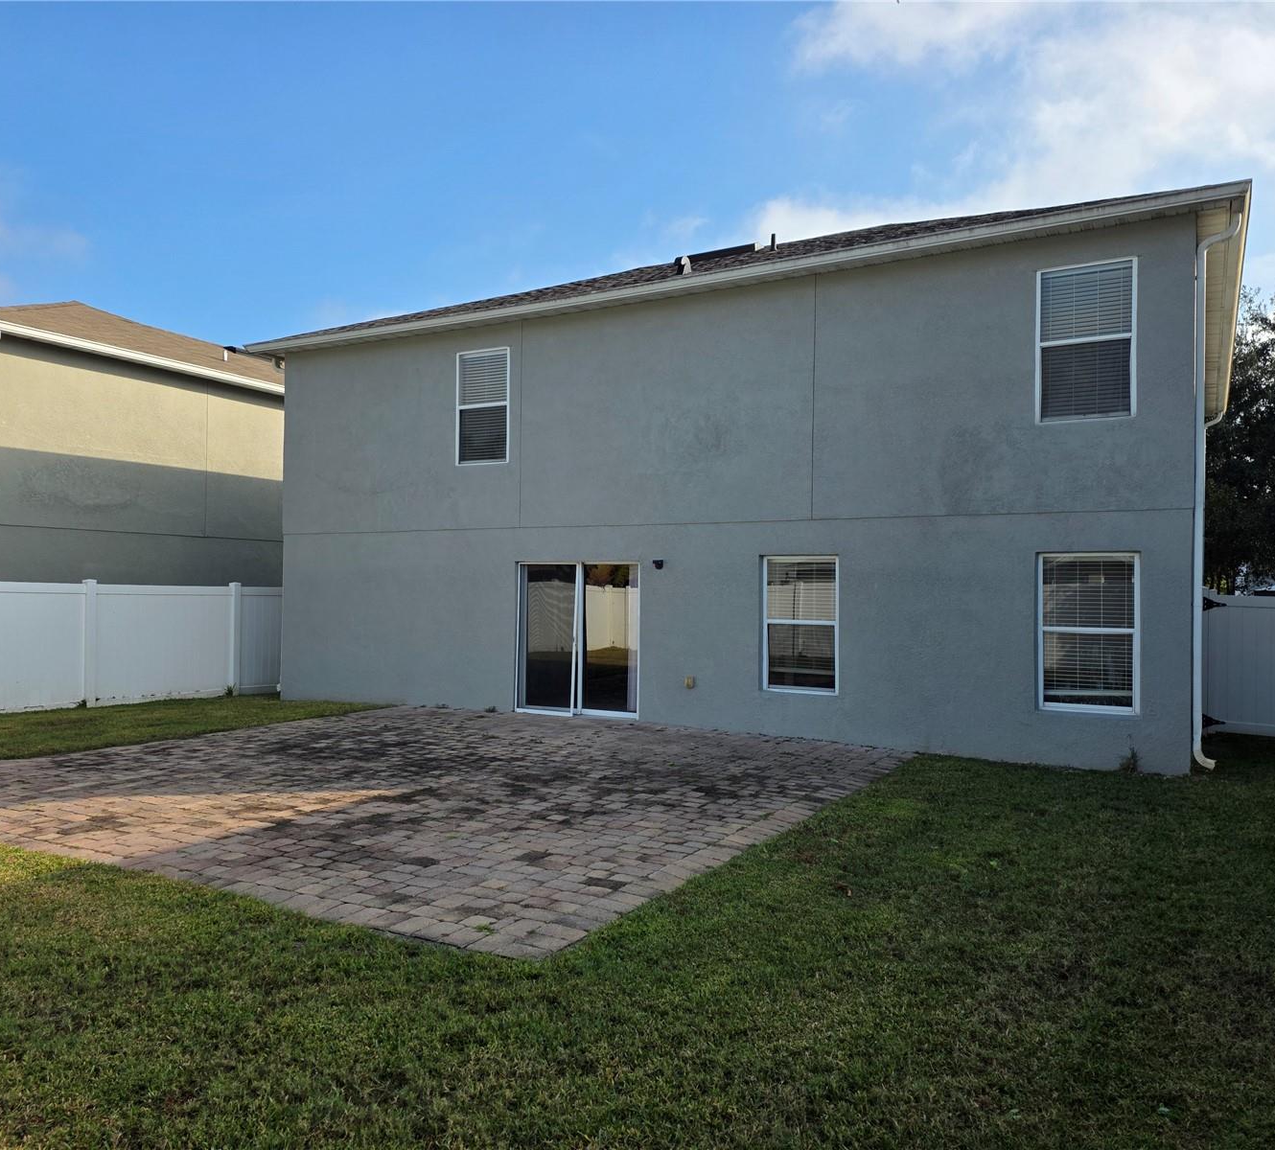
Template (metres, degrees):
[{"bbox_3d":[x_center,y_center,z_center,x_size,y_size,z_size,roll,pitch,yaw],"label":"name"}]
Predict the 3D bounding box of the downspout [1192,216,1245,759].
[{"bbox_3d":[5.567,-0.783,9.788,0.380,5.310,0.090,0,-1,29],"label":"downspout"}]

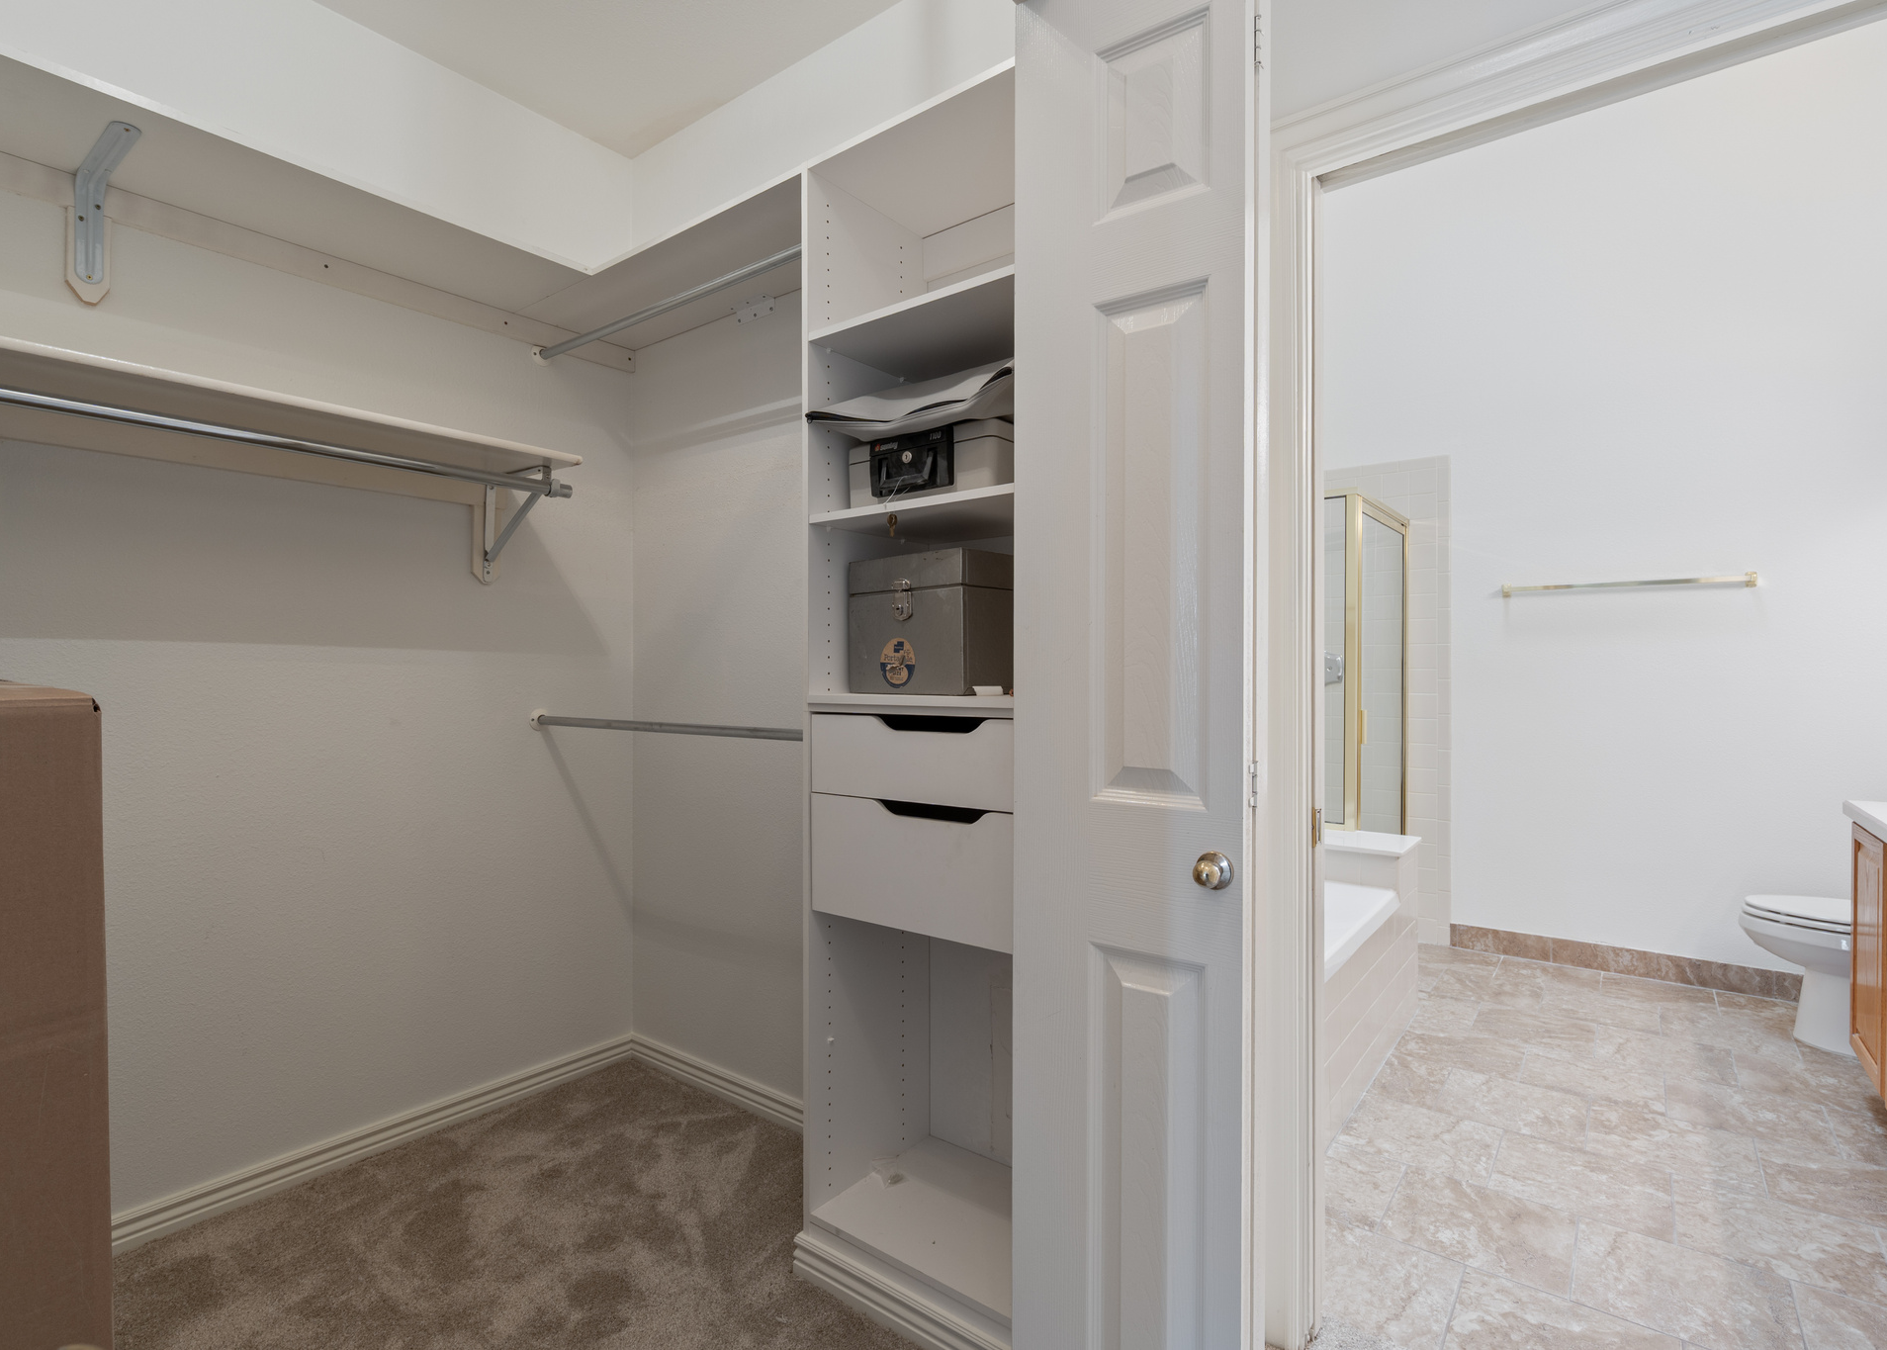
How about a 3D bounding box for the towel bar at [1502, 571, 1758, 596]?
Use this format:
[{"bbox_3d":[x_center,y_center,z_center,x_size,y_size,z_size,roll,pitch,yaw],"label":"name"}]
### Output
[{"bbox_3d":[2.608,-0.339,3.249,0.760,0.052,0.075,0,0,36],"label":"towel bar"}]

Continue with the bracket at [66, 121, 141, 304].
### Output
[{"bbox_3d":[-1.571,-0.850,1.579,0.280,0.245,0.058,0,0,37],"label":"bracket"}]

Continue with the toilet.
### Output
[{"bbox_3d":[2.894,0.787,2.545,0.720,0.740,0.450,0,0,36],"label":"toilet"}]

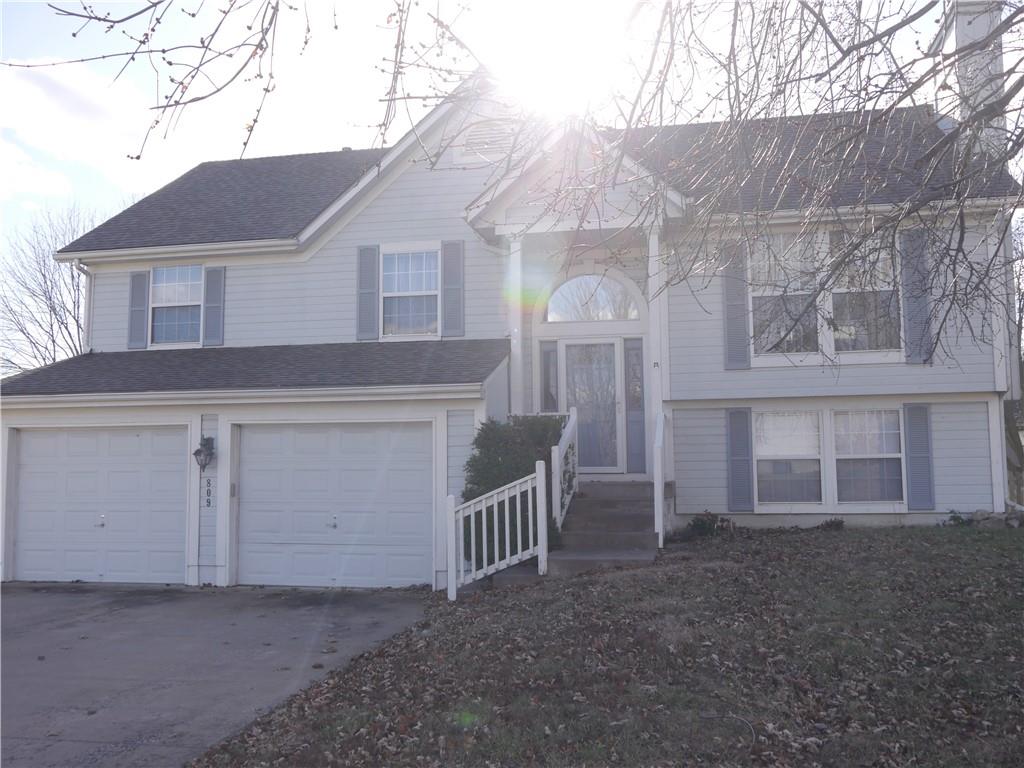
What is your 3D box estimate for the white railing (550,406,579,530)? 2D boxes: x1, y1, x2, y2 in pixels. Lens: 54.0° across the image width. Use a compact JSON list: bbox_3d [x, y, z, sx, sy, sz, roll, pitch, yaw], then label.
[{"bbox_3d":[0.707,1.081,13.126,0.100,1.640,1.680,-1,-5,12],"label":"white railing"}]

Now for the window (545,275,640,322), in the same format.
[{"bbox_3d":[1.230,-1.311,15.372,1.470,0.734,0.090,-1,-5,12],"label":"window"}]

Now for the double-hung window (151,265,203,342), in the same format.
[{"bbox_3d":[-5.488,-1.311,16.453,0.940,1.308,0.090,-1,-5,12],"label":"double-hung window"}]

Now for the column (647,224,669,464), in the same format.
[{"bbox_3d":[1.981,-0.428,13.830,0.180,3.545,0.180,-1,-5,12],"label":"column"}]

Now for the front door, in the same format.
[{"bbox_3d":[1.234,0.342,15.224,0.950,2.017,0.080,-1,-5,12],"label":"front door"}]

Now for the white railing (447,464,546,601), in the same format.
[{"bbox_3d":[-0.170,1.703,11.636,1.150,1.600,0.100,-1,-5,12],"label":"white railing"}]

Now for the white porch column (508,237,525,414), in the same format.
[{"bbox_3d":[0.079,-0.369,14.230,0.180,3.525,0.180,-1,-5,12],"label":"white porch column"}]

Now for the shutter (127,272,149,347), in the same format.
[{"bbox_3d":[-6.169,-1.216,16.569,0.365,1.295,0.045,-1,-5,12],"label":"shutter"}]

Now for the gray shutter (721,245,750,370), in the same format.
[{"bbox_3d":[3.233,-1.127,14.519,0.365,1.874,0.045,-1,-5,12],"label":"gray shutter"}]

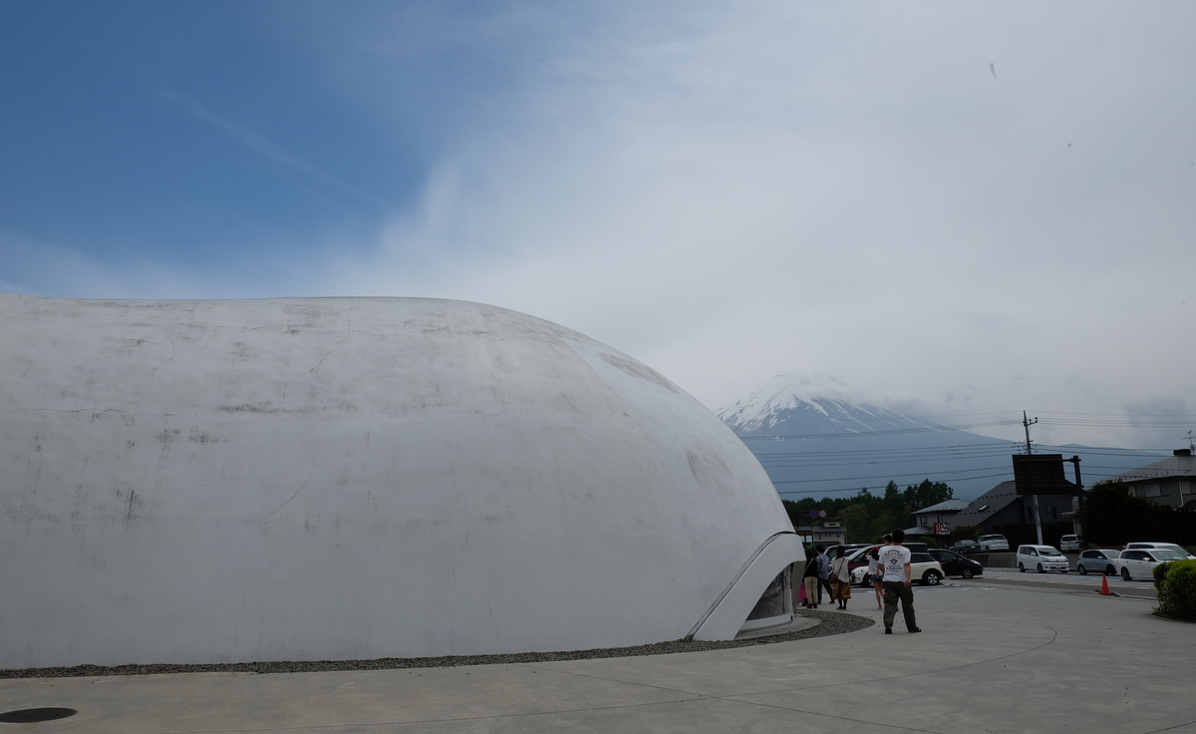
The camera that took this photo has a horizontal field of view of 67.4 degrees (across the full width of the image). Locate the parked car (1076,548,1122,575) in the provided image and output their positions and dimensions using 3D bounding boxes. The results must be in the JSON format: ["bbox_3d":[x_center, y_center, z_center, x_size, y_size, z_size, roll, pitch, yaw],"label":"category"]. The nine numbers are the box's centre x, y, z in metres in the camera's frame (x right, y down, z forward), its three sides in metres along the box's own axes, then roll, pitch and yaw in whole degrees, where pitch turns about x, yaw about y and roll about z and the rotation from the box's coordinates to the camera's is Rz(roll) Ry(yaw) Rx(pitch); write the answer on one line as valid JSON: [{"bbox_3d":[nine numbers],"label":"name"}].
[{"bbox_3d":[31.300,12.030,55.300,1.700,1.520,4.200,1,-12,-8],"label":"parked car"}]

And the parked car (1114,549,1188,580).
[{"bbox_3d":[28.400,10.030,45.400,1.750,1.570,4.700,1,-12,-6],"label":"parked car"}]

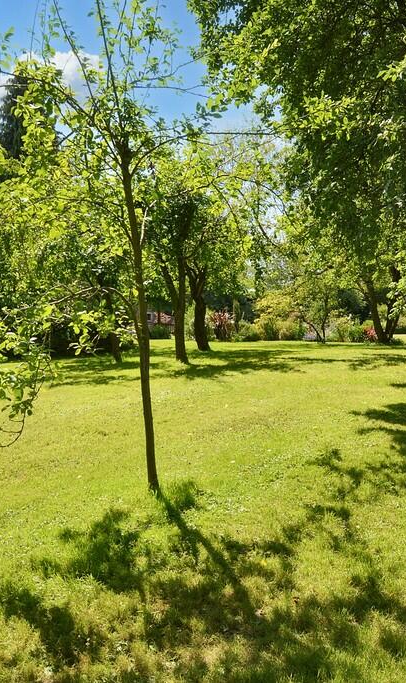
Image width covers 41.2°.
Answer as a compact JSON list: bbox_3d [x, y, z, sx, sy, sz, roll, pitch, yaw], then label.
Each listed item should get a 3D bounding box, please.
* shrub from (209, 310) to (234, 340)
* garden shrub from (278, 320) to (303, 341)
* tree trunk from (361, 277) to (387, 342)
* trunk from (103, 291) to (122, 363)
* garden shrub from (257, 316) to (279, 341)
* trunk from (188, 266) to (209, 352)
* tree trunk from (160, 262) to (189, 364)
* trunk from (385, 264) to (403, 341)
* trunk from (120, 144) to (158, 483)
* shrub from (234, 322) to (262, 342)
[{"bbox_3d":[0.821,-0.710,24.000,1.066,1.332,1.000,-1,2,0],"label":"shrub"},{"bbox_3d":[3.885,-0.488,24.000,1.154,0.888,1.000,-1,2,0],"label":"garden shrub"},{"bbox_3d":[6.029,-1.107,19.000,0.914,2.355,0.500,-1,2,0],"label":"tree trunk"},{"bbox_3d":[-3.349,-0.549,19.936,0.640,2.660,0.500,0,3,0],"label":"trunk"},{"bbox_3d":[2.908,-0.577,24.000,0.977,1.066,0.950,-1,2,0],"label":"garden shrub"},{"bbox_3d":[-0.191,-1.329,22.916,0.900,3.510,0.650,0,3,0],"label":"trunk"},{"bbox_3d":[-0.975,-0.963,18.417,0.990,3.440,0.650,0,3,0],"label":"tree trunk"},{"bbox_3d":[10.983,-2.193,30.895,1.000,4.390,0.750,0,3,0],"label":"trunk"},{"bbox_3d":[-0.561,-0.204,4.700,0.300,3.017,0.200,-1,2,0],"label":"trunk"},{"bbox_3d":[1.959,-0.396,23.800,1.233,0.881,1.000,-1,2,0],"label":"shrub"}]

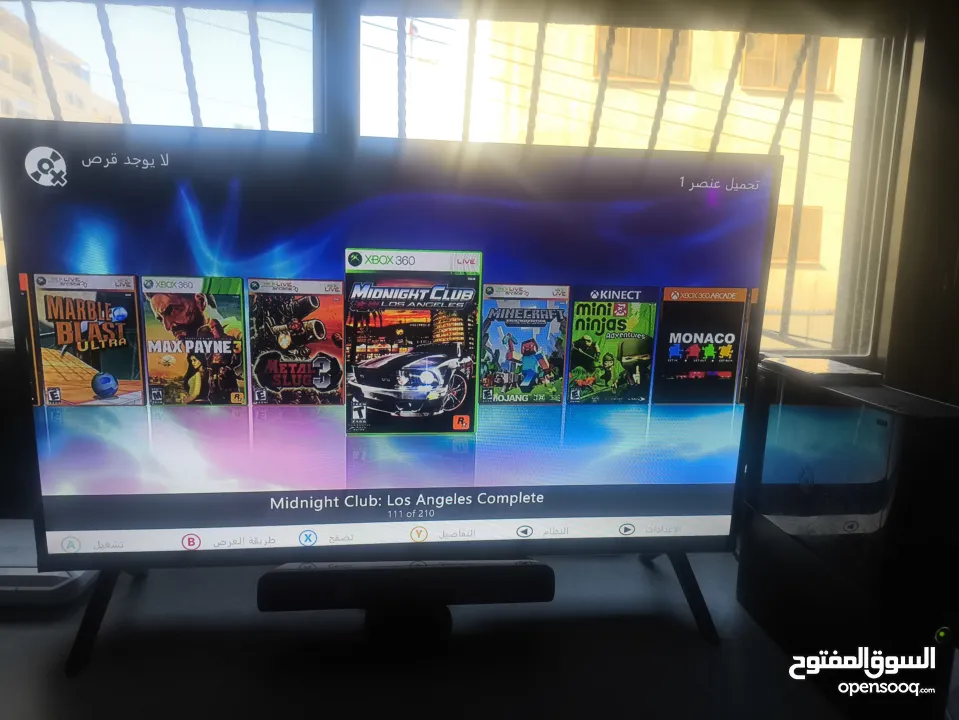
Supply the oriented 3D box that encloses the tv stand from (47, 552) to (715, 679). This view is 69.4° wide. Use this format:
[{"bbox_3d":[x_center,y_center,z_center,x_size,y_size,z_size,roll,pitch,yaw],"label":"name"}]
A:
[{"bbox_3d":[-0.070,0.235,0.723,0.610,0.056,0.172,1,12,-7],"label":"tv stand"}]

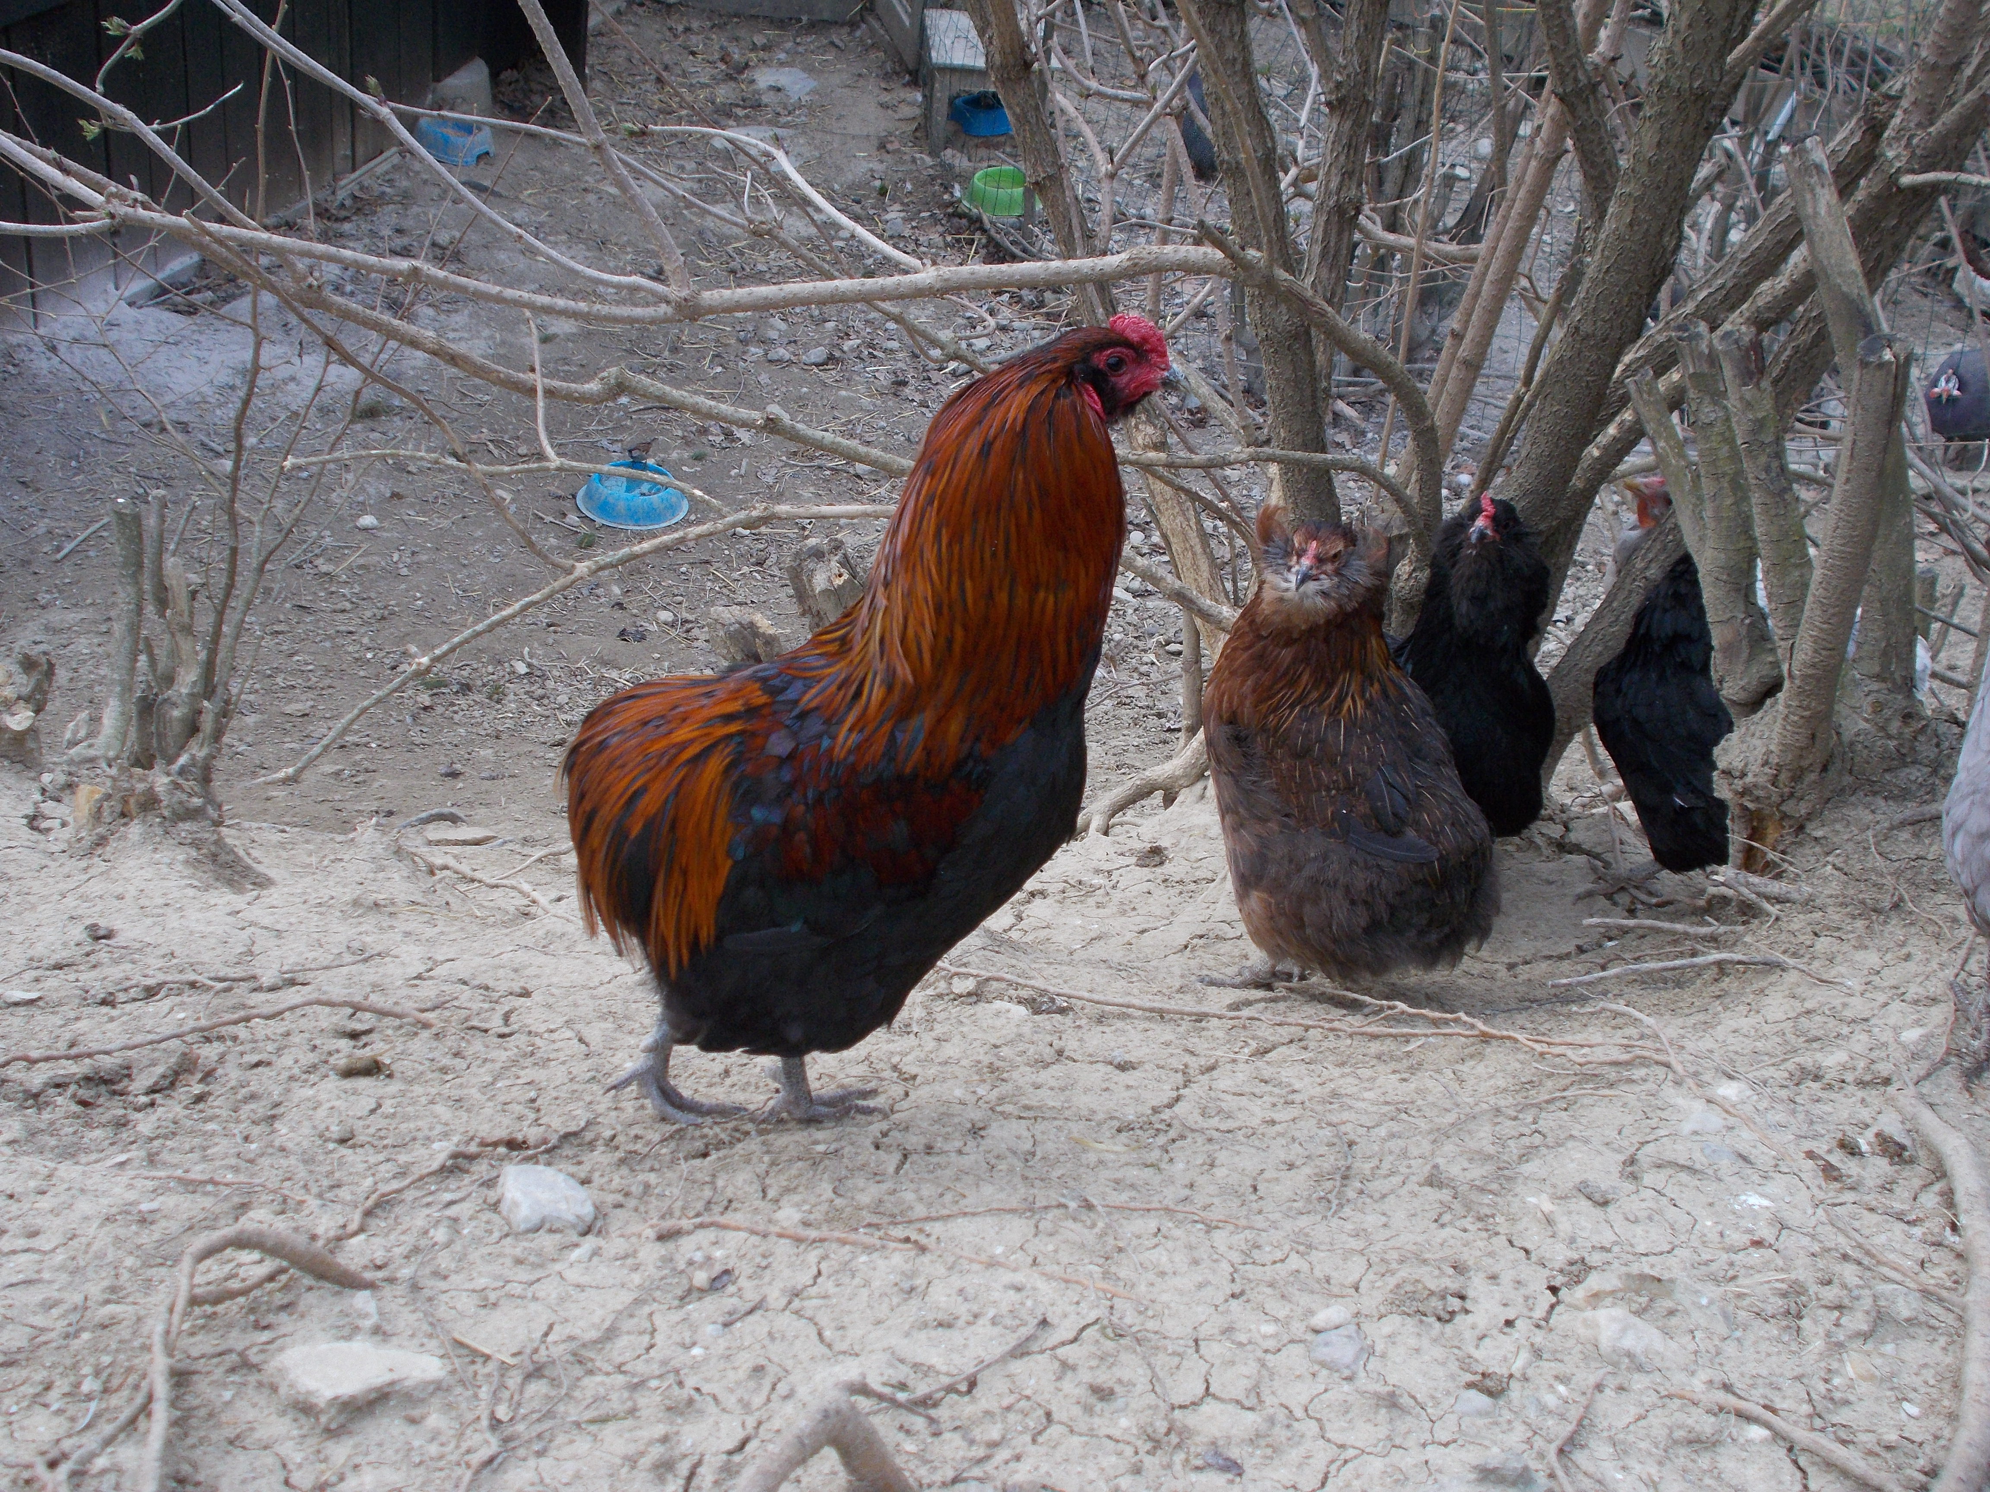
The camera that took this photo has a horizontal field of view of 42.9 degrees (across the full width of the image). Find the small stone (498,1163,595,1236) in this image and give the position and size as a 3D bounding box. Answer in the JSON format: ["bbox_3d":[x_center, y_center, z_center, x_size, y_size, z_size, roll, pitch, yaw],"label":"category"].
[{"bbox_3d":[-0.245,0.248,1.385,0.051,0.026,0.035,1,31,-10],"label":"small stone"}]

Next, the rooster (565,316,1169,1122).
[{"bbox_3d":[-0.083,0.004,1.440,0.325,0.525,0.200,5,30,-3],"label":"rooster"}]

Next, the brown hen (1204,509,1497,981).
[{"bbox_3d":[0.249,0.008,1.775,0.255,0.355,0.190,-10,34,-26],"label":"brown hen"}]

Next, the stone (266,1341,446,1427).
[{"bbox_3d":[-0.299,0.297,1.185,0.082,0.023,0.042,-2,32,-15],"label":"stone"}]

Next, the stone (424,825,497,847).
[{"bbox_3d":[-0.476,0.080,2.250,0.063,0.014,0.030,0,31,-12],"label":"stone"}]

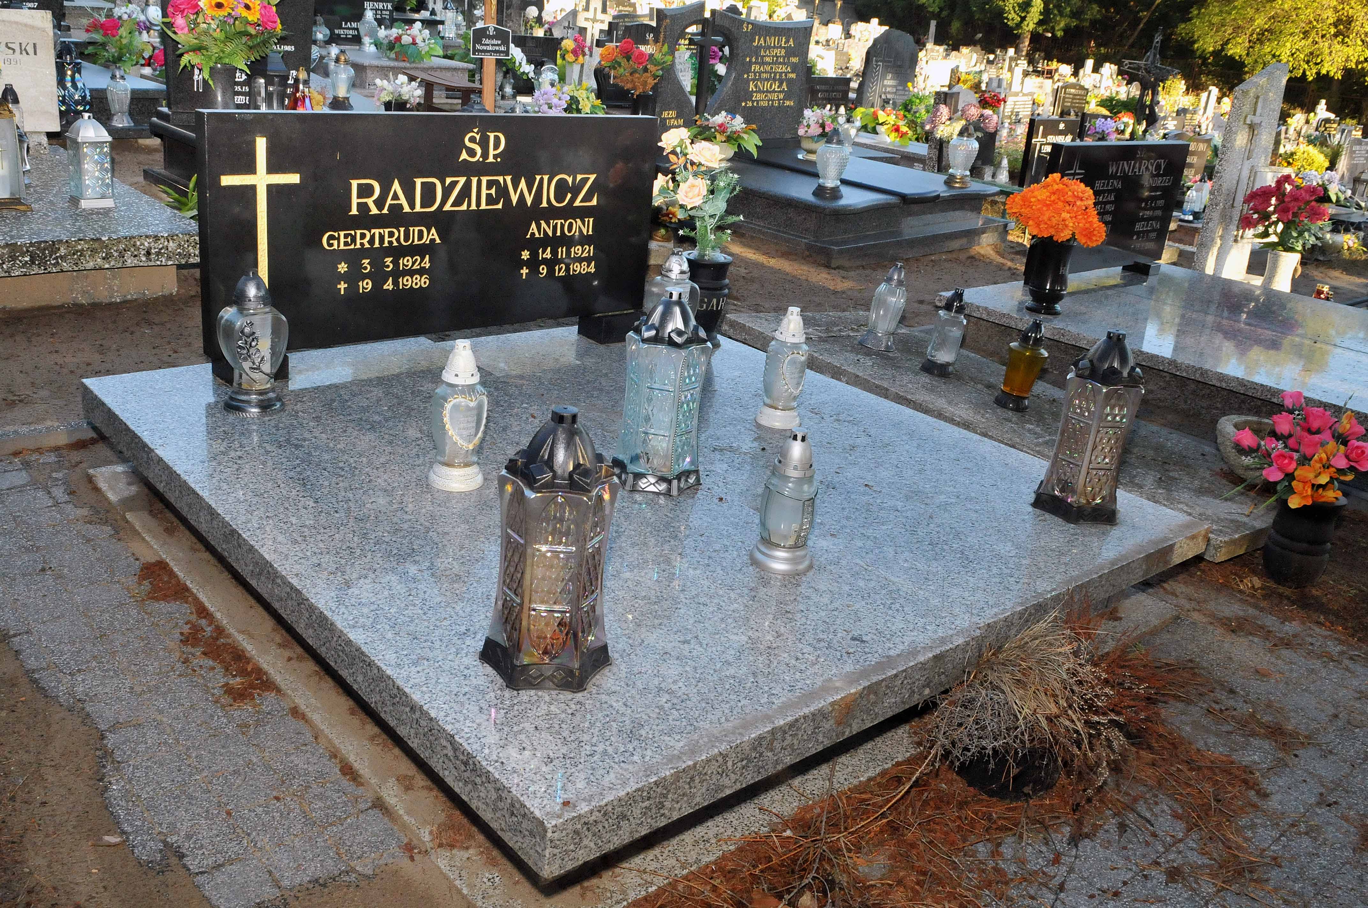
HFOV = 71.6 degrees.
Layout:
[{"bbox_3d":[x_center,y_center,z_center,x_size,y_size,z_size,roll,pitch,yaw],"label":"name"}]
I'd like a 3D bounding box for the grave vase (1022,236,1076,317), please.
[{"bbox_3d":[1.108,-0.541,2.882,0.122,0.213,0.122,-15,30,-39],"label":"grave vase"}]

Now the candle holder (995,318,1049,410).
[{"bbox_3d":[0.938,-0.249,2.579,0.112,0.244,0.112,-9,31,-41],"label":"candle holder"}]

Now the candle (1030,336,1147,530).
[{"bbox_3d":[0.867,-0.066,1.993,0.180,0.383,0.185,12,22,16],"label":"candle"}]

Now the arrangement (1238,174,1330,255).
[{"bbox_3d":[2.844,-1.137,4.497,0.420,0.360,0.400,-14,29,-42],"label":"arrangement"}]

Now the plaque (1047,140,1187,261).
[{"bbox_3d":[1.539,-0.878,3.390,0.867,0.440,0.060,-14,29,-42],"label":"plaque"}]

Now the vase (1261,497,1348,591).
[{"bbox_3d":[1.399,0.190,2.145,0.160,0.177,0.160,-14,29,-42],"label":"vase"}]

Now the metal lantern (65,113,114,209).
[{"bbox_3d":[-2.053,-1.012,3.268,0.118,0.299,0.118,21,25,34],"label":"metal lantern"}]

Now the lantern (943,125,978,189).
[{"bbox_3d":[1.543,-1.645,5.204,0.185,0.303,0.185,-14,29,-42],"label":"lantern"}]

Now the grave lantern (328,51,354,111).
[{"bbox_3d":[-1.975,-2.147,5.450,0.148,0.312,0.148,-15,30,-39],"label":"grave lantern"}]

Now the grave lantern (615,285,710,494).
[{"bbox_3d":[-0.036,-0.137,1.929,0.185,0.399,0.175,5,21,-2],"label":"grave lantern"}]

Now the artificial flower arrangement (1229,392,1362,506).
[{"bbox_3d":[1.399,-0.011,2.179,0.286,0.270,0.265,-15,30,-39],"label":"artificial flower arrangement"}]

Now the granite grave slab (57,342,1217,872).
[{"bbox_3d":[-0.143,0.027,2.179,1.660,0.085,1.810,-16,32,-38],"label":"granite grave slab"}]

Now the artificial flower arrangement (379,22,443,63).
[{"bbox_3d":[-2.113,-3.174,7.329,0.480,0.320,0.420,-14,29,-42],"label":"artificial flower arrangement"}]

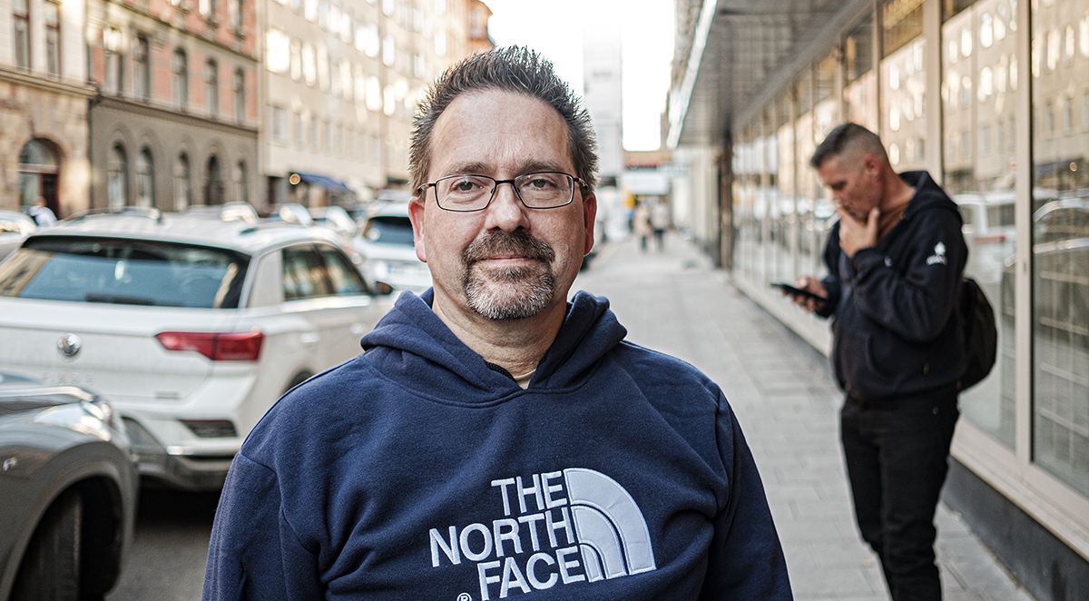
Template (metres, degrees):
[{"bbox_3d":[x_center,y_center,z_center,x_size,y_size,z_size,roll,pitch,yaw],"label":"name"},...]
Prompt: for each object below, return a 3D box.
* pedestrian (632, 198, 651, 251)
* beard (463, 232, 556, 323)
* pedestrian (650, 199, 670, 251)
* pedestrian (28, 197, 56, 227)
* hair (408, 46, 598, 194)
[{"bbox_3d":[3.255,-2.475,35.000,0.520,1.690,0.420,0,4,5],"label":"pedestrian"},{"bbox_3d":[-0.032,-0.022,0.950,0.084,0.083,0.055,-1,4,-5],"label":"beard"},{"bbox_3d":[3.825,-2.490,35.000,0.520,1.710,0.420,0,4,5],"label":"pedestrian"},{"bbox_3d":[-9.500,-1.100,20.100,0.500,1.700,0.500,-2,4,-11],"label":"pedestrian"},{"bbox_3d":[-0.040,-0.162,1.030,0.182,0.168,0.200,-1,4,-5],"label":"hair"}]

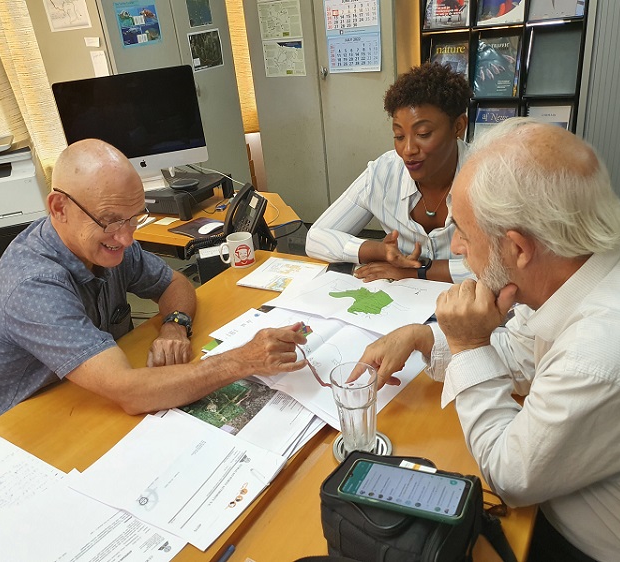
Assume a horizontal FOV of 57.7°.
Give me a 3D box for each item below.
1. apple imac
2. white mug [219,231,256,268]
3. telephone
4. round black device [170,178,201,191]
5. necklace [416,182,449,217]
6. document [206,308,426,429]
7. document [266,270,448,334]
[{"bbox_3d":[-0.698,-0.605,2.275,0.528,0.450,0.175,-10,25,-7],"label":"apple imac"},{"bbox_3d":[-0.229,-0.095,1.770,0.110,0.091,0.082,-9,25,-6],"label":"white mug"},{"bbox_3d":[-0.231,-0.223,2.057,0.180,0.210,0.190,-15,26,-18],"label":"telephone"},{"bbox_3d":[-0.506,-0.389,2.276,0.120,0.030,0.120,-13,26,-14],"label":"round black device"},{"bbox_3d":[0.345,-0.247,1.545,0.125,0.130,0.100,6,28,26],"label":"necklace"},{"bbox_3d":[0.008,0.166,1.232,0.420,0.020,0.297,17,33,40],"label":"document"},{"bbox_3d":[0.130,0.035,1.472,0.420,0.025,0.297,11,30,34],"label":"document"}]

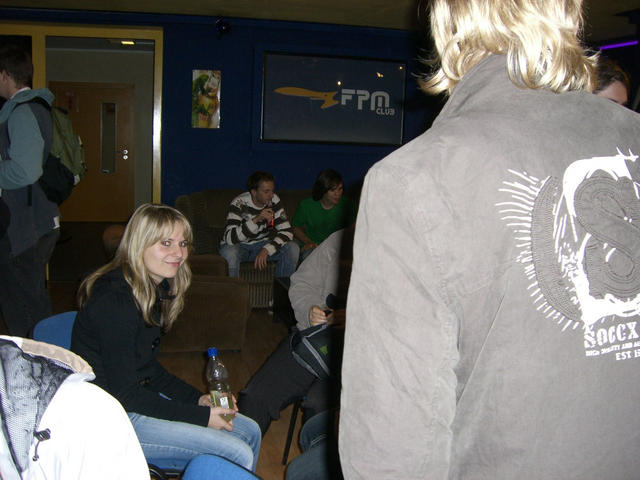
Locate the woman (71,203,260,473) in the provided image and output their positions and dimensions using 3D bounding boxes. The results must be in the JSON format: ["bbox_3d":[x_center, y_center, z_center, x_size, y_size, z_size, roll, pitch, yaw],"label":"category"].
[{"bbox_3d":[-0.451,0.483,2.078,0.680,1.170,0.460,5,9,21],"label":"woman"}]

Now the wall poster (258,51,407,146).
[{"bbox_3d":[0.141,-1.285,6.508,1.361,0.800,0.040,0,9,-13],"label":"wall poster"}]

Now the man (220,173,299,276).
[{"bbox_3d":[-0.503,-0.019,5.725,0.600,1.100,0.750,0,9,-13],"label":"man"}]

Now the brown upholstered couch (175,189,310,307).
[{"bbox_3d":[-0.279,0.047,6.088,1.950,0.880,0.950,0,9,-13],"label":"brown upholstered couch"}]

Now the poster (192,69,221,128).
[{"bbox_3d":[-1.016,-1.254,6.261,0.245,0.514,0.012,0,9,-13],"label":"poster"}]

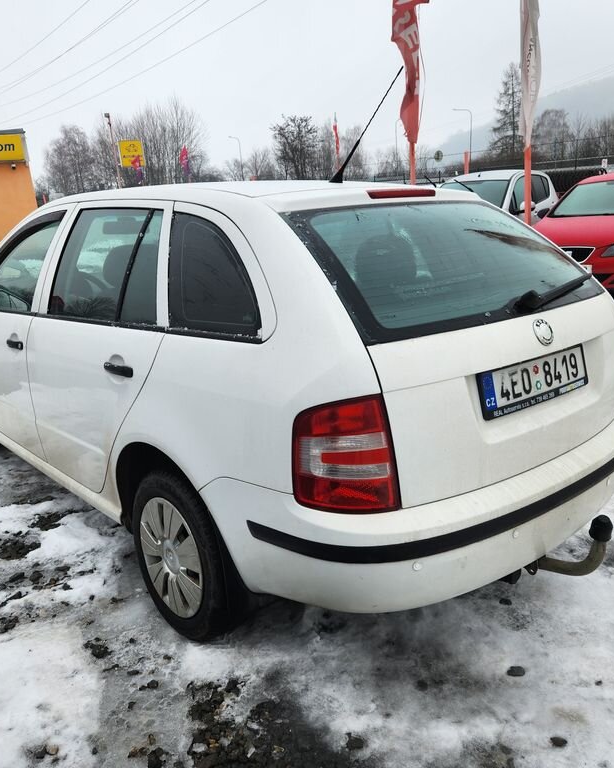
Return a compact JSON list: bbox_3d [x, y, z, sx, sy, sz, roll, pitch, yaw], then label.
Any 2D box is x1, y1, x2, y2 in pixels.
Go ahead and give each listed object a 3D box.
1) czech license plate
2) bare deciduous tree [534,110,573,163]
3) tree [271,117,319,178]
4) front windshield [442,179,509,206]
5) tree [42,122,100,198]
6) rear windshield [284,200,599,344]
[{"bbox_3d":[0.654,-0.013,1.929,0.530,0.122,0.020,-14,4,-38],"label":"czech license plate"},{"bbox_3d":[29.090,-27.789,80.386,5.000,9.082,5.000,1,16,20],"label":"bare deciduous tree"},{"bbox_3d":[-0.737,-16.014,50.389,3.800,7.518,3.800,-4,15,0],"label":"tree"},{"bbox_3d":[2.428,-2.853,10.365,1.330,0.160,0.790,8,56,39],"label":"front windshield"},{"bbox_3d":[-20.564,-18.170,60.416,5.200,9.310,5.200,-9,16,-16],"label":"tree"},{"bbox_3d":[0.470,-0.386,2.043,1.152,0.100,0.546,-14,58,-38],"label":"rear windshield"}]

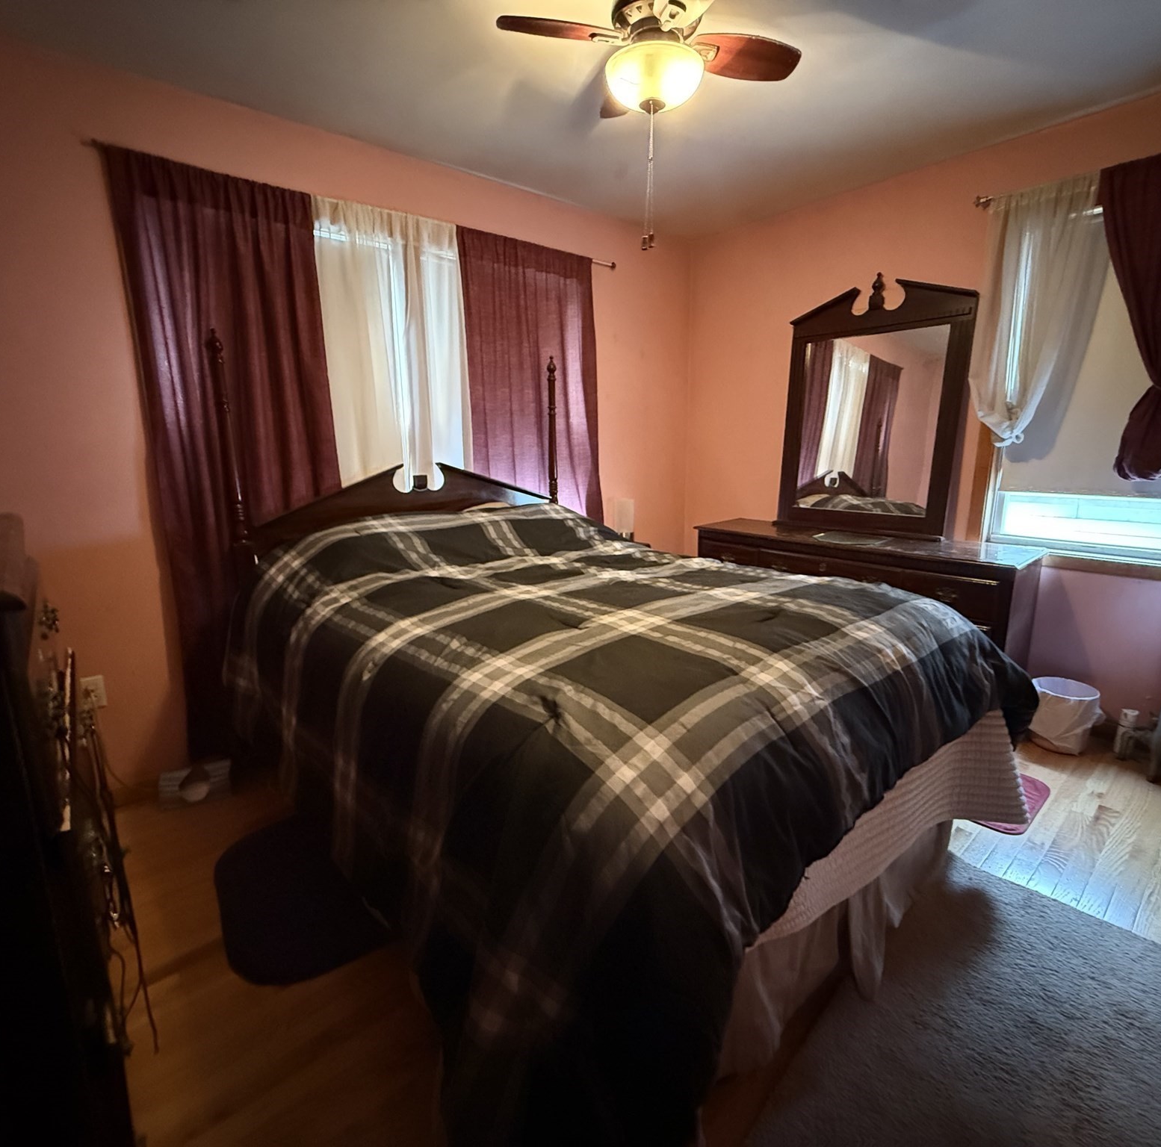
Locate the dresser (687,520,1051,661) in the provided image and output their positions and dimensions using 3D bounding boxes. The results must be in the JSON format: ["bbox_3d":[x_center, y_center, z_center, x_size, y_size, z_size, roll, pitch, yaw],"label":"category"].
[{"bbox_3d":[1.315,0.214,3.083,0.510,0.786,1.530,-11,16,-39],"label":"dresser"}]

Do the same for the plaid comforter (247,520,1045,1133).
[{"bbox_3d":[0.013,0.303,1.965,1.670,0.880,2.030,-11,16,-39],"label":"plaid comforter"}]

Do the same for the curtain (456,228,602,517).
[{"bbox_3d":[-0.209,-0.566,3.162,0.840,2.040,0.110,-11,16,-39],"label":"curtain"}]

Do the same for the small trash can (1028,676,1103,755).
[{"bbox_3d":[1.991,0.586,2.568,0.240,0.258,0.240,-11,16,-39],"label":"small trash can"}]

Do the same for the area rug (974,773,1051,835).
[{"bbox_3d":[1.346,0.756,2.397,0.495,0.015,0.745,-11,16,-39],"label":"area rug"}]

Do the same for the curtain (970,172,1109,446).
[{"bbox_3d":[1.815,-1.027,2.506,0.120,1.015,0.405,-11,16,-39],"label":"curtain"}]

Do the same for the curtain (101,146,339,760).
[{"bbox_3d":[-1.226,-0.359,2.311,0.655,2.060,0.110,-11,16,-39],"label":"curtain"}]

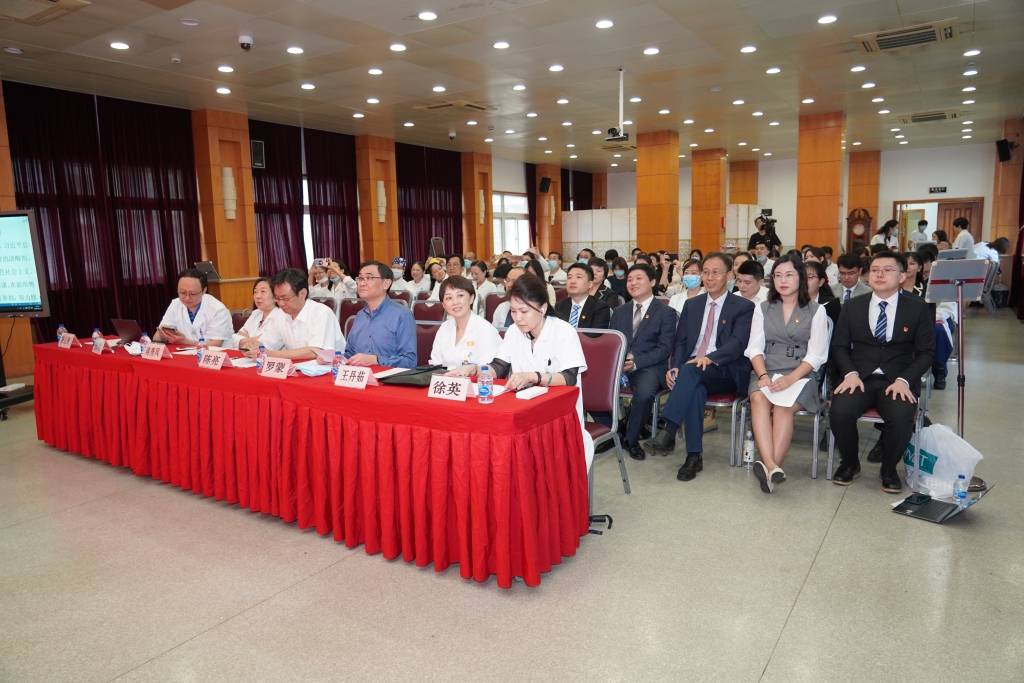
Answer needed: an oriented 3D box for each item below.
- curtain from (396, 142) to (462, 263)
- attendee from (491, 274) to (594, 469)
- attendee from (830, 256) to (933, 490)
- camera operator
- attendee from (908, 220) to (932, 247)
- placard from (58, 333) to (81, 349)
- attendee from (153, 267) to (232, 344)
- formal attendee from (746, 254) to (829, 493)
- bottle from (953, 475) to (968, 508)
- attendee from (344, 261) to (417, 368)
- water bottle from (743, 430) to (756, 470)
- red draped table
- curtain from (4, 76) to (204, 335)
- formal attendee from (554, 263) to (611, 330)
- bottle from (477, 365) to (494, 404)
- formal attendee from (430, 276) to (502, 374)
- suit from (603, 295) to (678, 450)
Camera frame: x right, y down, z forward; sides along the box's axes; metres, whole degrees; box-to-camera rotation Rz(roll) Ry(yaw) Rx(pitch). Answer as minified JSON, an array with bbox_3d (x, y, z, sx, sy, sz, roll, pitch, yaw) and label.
[{"bbox_3d":[-1.758,-2.426,14.918,0.180,3.420,2.500,4,10,33],"label":"curtain"},{"bbox_3d":[0.077,0.298,3.439,0.540,1.260,0.740,4,9,33],"label":"attendee"},{"bbox_3d":[2.120,0.164,3.957,0.550,1.345,0.650,4,10,33],"label":"attendee"},{"bbox_3d":[4.019,-1.123,11.029,0.550,1.770,0.450,0,8,6],"label":"camera operator"},{"bbox_3d":[8.276,-1.607,13.923,0.500,1.710,0.320,0,8,6],"label":"attendee"},{"bbox_3d":[-3.262,-0.005,5.043,0.200,0.100,0.085,4,10,35],"label":"placard"},{"bbox_3d":[-2.356,0.118,5.136,0.540,1.280,0.720,1,8,19],"label":"attendee"},{"bbox_3d":[1.640,0.150,4.162,0.490,1.335,0.800,4,10,33],"label":"formal attendee"},{"bbox_3d":[2.332,0.778,3.542,0.066,0.165,0.066,4,9,33],"label":"bottle"},{"bbox_3d":[-0.799,0.192,4.120,0.540,1.330,0.720,4,9,33],"label":"attendee"},{"bbox_3d":[1.504,0.685,4.325,0.067,0.235,0.067,4,10,33],"label":"water bottle"},{"bbox_3d":[-1.669,0.499,4.286,4.460,0.750,0.680,4,10,33],"label":"red draped table"},{"bbox_3d":[-5.348,-1.552,9.300,0.160,3.440,2.420,4,9,33],"label":"curtain"},{"bbox_3d":[0.496,0.076,5.000,0.520,1.250,0.720,3,9,30],"label":"formal attendee"},{"bbox_3d":[-0.115,0.193,3.032,0.067,0.161,0.067,-1,8,0],"label":"bottle"},{"bbox_3d":[-0.279,0.264,3.789,0.500,1.250,0.720,3,9,28],"label":"formal attendee"},{"bbox_3d":[0.902,0.163,4.770,0.500,0.930,0.620,3,9,30],"label":"suit"}]

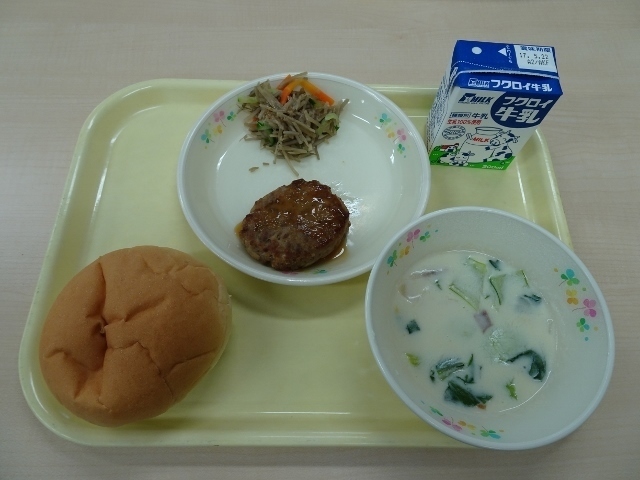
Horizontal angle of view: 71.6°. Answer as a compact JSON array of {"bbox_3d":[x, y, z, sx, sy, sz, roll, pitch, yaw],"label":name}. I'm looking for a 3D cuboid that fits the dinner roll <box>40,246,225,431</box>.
[{"bbox_3d":[-0.107,0.050,0.258,0.108,0.051,0.101,1,64,-3],"label":"dinner roll"}]

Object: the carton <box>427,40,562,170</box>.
[{"bbox_3d":[0.121,-0.094,0.325,0.064,0.083,0.041,4,64,-2],"label":"carton"}]

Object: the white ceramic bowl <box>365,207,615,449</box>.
[{"bbox_3d":[0.092,0.052,0.269,0.137,0.053,0.137,1,64,-3],"label":"white ceramic bowl"}]

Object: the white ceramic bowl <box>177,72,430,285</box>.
[{"bbox_3d":[-0.011,-0.043,0.316,0.171,0.038,0.171,1,64,-3],"label":"white ceramic bowl"}]

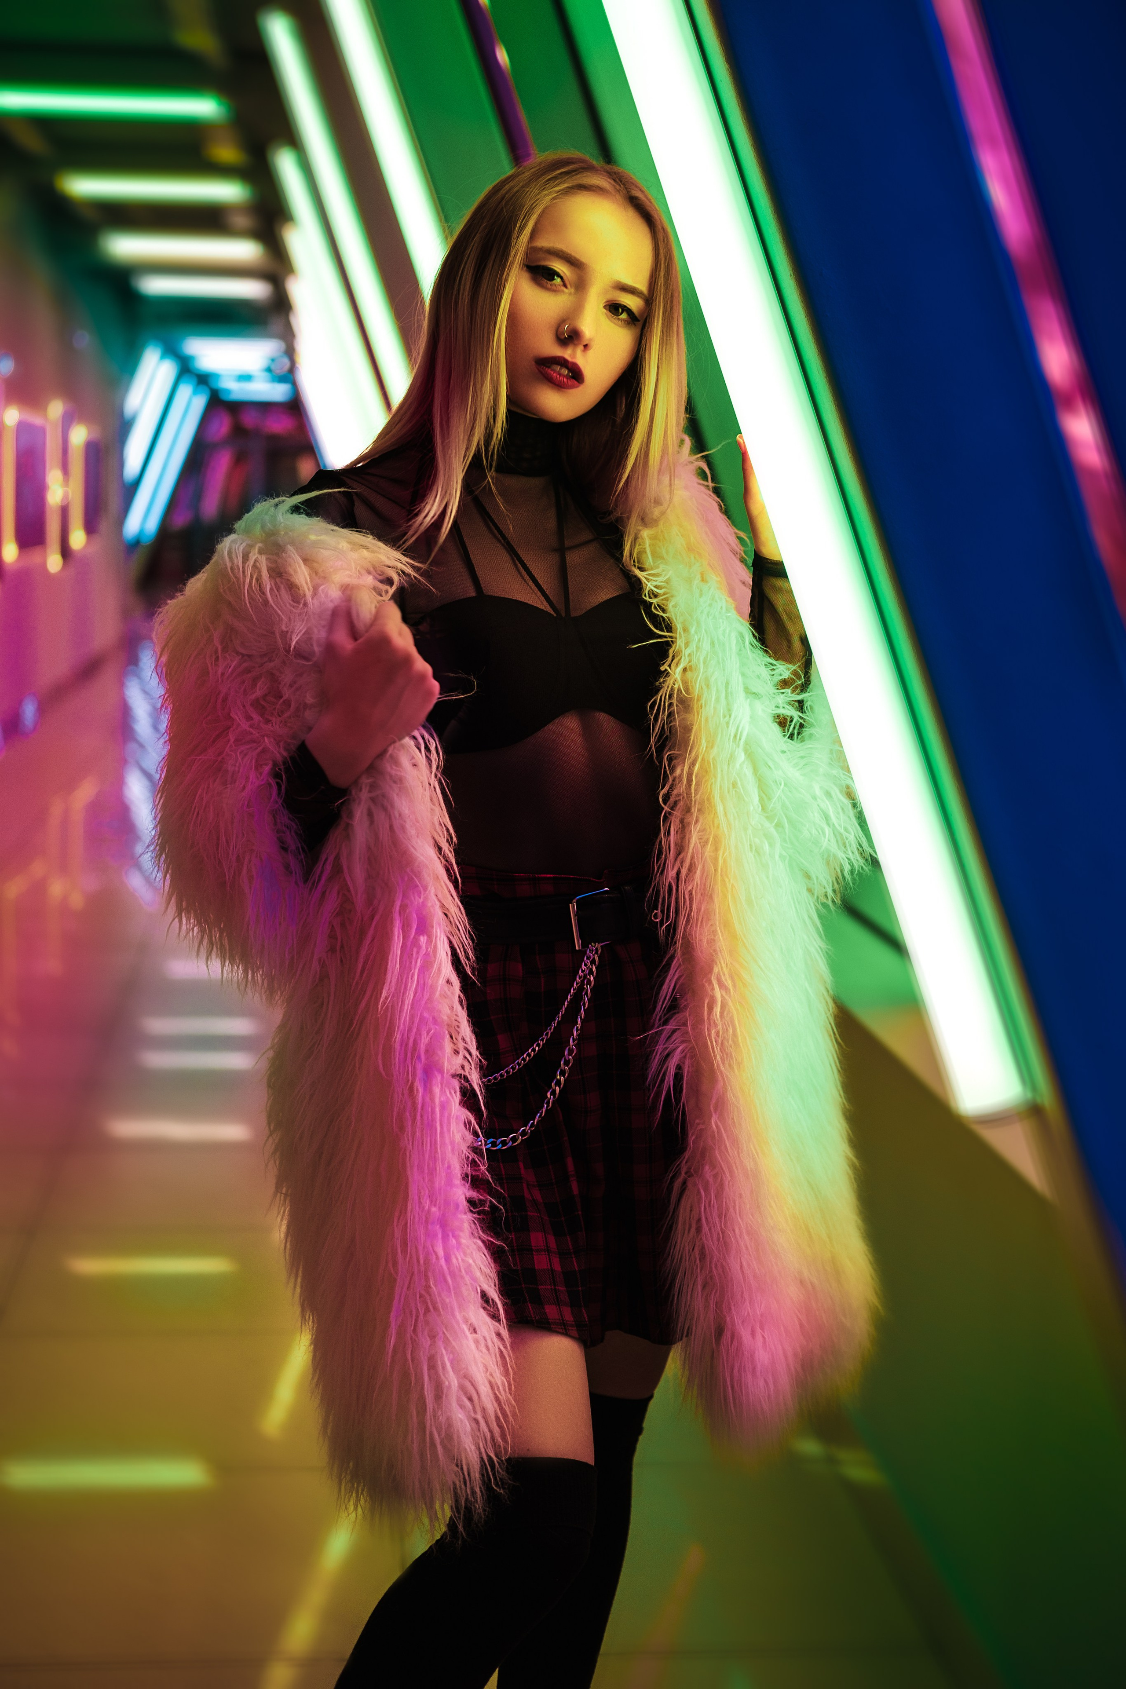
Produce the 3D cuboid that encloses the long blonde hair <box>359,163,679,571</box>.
[{"bbox_3d":[-0.031,-0.408,2.070,0.250,0.330,0.240,6,9,-20],"label":"long blonde hair"}]

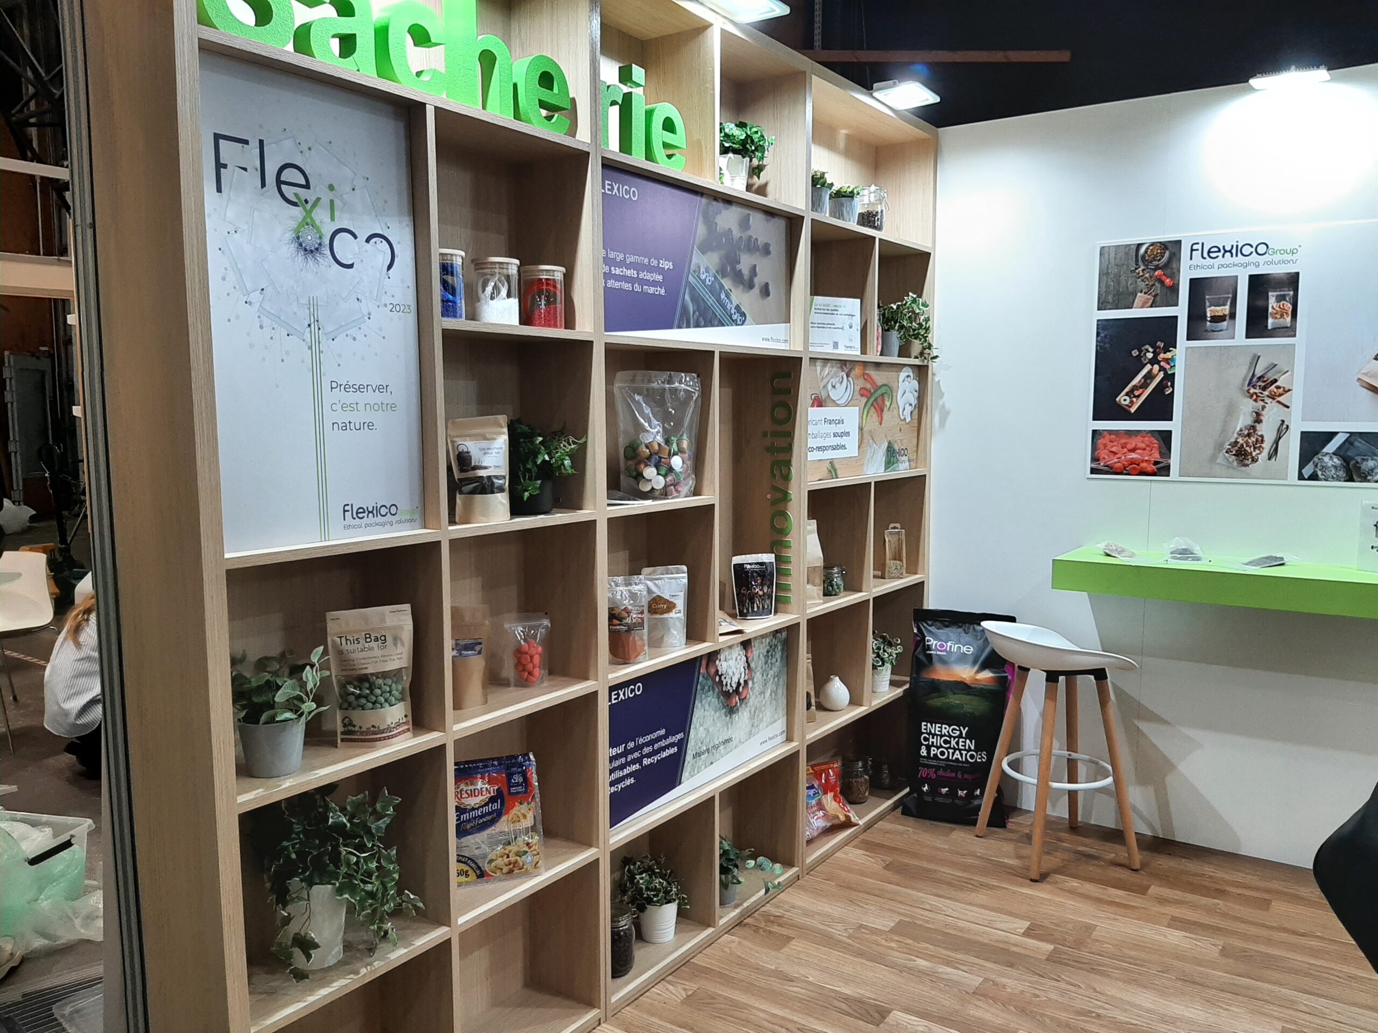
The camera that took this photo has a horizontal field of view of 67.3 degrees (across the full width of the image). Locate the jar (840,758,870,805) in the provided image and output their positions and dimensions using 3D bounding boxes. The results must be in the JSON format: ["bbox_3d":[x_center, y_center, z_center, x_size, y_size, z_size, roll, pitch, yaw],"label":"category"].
[{"bbox_3d":[0.629,0.994,3.906,0.112,0.156,0.112,0,6,0],"label":"jar"}]

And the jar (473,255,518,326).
[{"bbox_3d":[-0.426,-0.492,2.294,0.101,0.150,0.101,0,6,0],"label":"jar"}]

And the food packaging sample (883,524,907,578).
[{"bbox_3d":[0.781,0.131,3.938,0.068,0.206,0.045,0,6,-2],"label":"food packaging sample"}]

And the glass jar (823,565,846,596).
[{"bbox_3d":[0.495,0.222,3.602,0.092,0.098,0.092,0,6,0],"label":"glass jar"}]

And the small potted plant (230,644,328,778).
[{"bbox_3d":[-0.779,0.357,1.938,0.188,0.228,0.193,4,8,36],"label":"small potted plant"}]

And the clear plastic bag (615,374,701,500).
[{"bbox_3d":[-0.083,-0.217,2.768,0.235,0.333,0.100,-1,6,-12],"label":"clear plastic bag"}]

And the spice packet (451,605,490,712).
[{"bbox_3d":[-0.505,0.304,2.240,0.132,0.224,0.068,-2,6,-18],"label":"spice packet"}]

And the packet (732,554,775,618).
[{"bbox_3d":[0.209,0.222,3.290,0.161,0.198,0.058,-3,7,-26],"label":"packet"}]

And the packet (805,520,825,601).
[{"bbox_3d":[0.383,0.149,3.472,0.120,0.278,0.070,-5,8,-36],"label":"packet"}]

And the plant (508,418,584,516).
[{"bbox_3d":[-0.351,-0.119,2.410,0.175,0.219,0.175,4,8,36],"label":"plant"}]

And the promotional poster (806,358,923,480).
[{"bbox_3d":[0.613,-0.335,3.604,0.010,0.397,0.914,4,8,36],"label":"promotional poster"}]

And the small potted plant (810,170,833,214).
[{"bbox_3d":[0.402,-1.016,3.293,0.110,0.159,0.110,4,8,36],"label":"small potted plant"}]

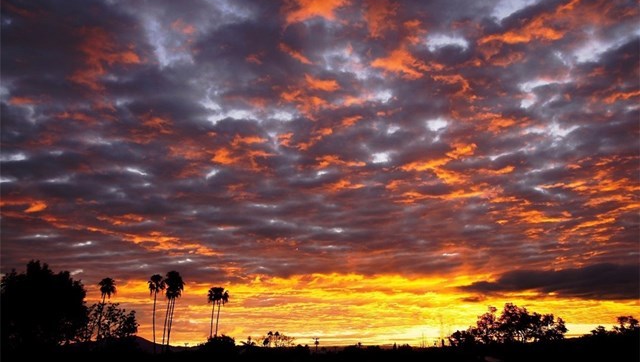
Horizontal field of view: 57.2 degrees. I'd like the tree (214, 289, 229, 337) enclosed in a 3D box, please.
[{"bbox_3d":[-19.667,26.983,117.082,2.800,11.300,2.800,0,-16,0],"label":"tree"}]

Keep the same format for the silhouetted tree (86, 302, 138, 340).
[{"bbox_3d":[-25.800,17.817,72.906,6.470,5.320,5.820,0,-16,0],"label":"silhouetted tree"}]

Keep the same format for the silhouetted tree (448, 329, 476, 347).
[{"bbox_3d":[21.109,23.618,86.852,4.150,3.430,3.730,0,-16,0],"label":"silhouetted tree"}]

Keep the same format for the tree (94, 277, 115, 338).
[{"bbox_3d":[-34.674,21.251,94.801,3.560,11.220,3.200,0,-16,0],"label":"tree"}]

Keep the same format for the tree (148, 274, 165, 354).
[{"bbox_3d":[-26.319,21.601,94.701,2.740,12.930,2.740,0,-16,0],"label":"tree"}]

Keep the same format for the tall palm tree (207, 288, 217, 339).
[{"bbox_3d":[-21.609,27.074,117.056,2.100,11.490,2.100,0,-16,0],"label":"tall palm tree"}]

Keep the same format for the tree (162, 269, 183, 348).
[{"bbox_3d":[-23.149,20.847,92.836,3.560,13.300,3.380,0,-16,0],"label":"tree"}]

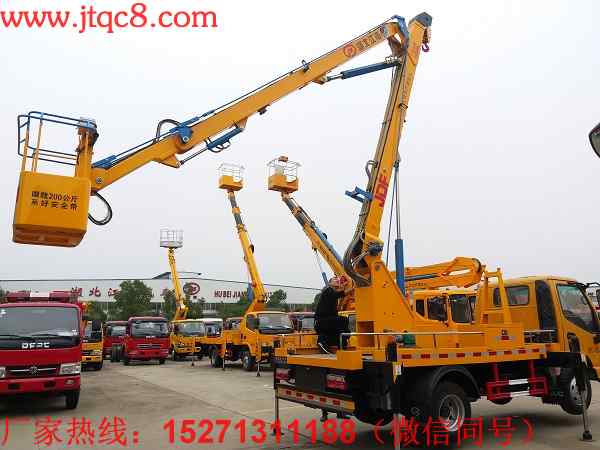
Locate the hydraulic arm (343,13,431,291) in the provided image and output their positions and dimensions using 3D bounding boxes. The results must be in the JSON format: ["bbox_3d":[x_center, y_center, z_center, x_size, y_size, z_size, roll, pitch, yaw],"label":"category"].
[{"bbox_3d":[1.542,-1.445,8.084,1.000,4.800,0.600,20,-21,-29],"label":"hydraulic arm"}]

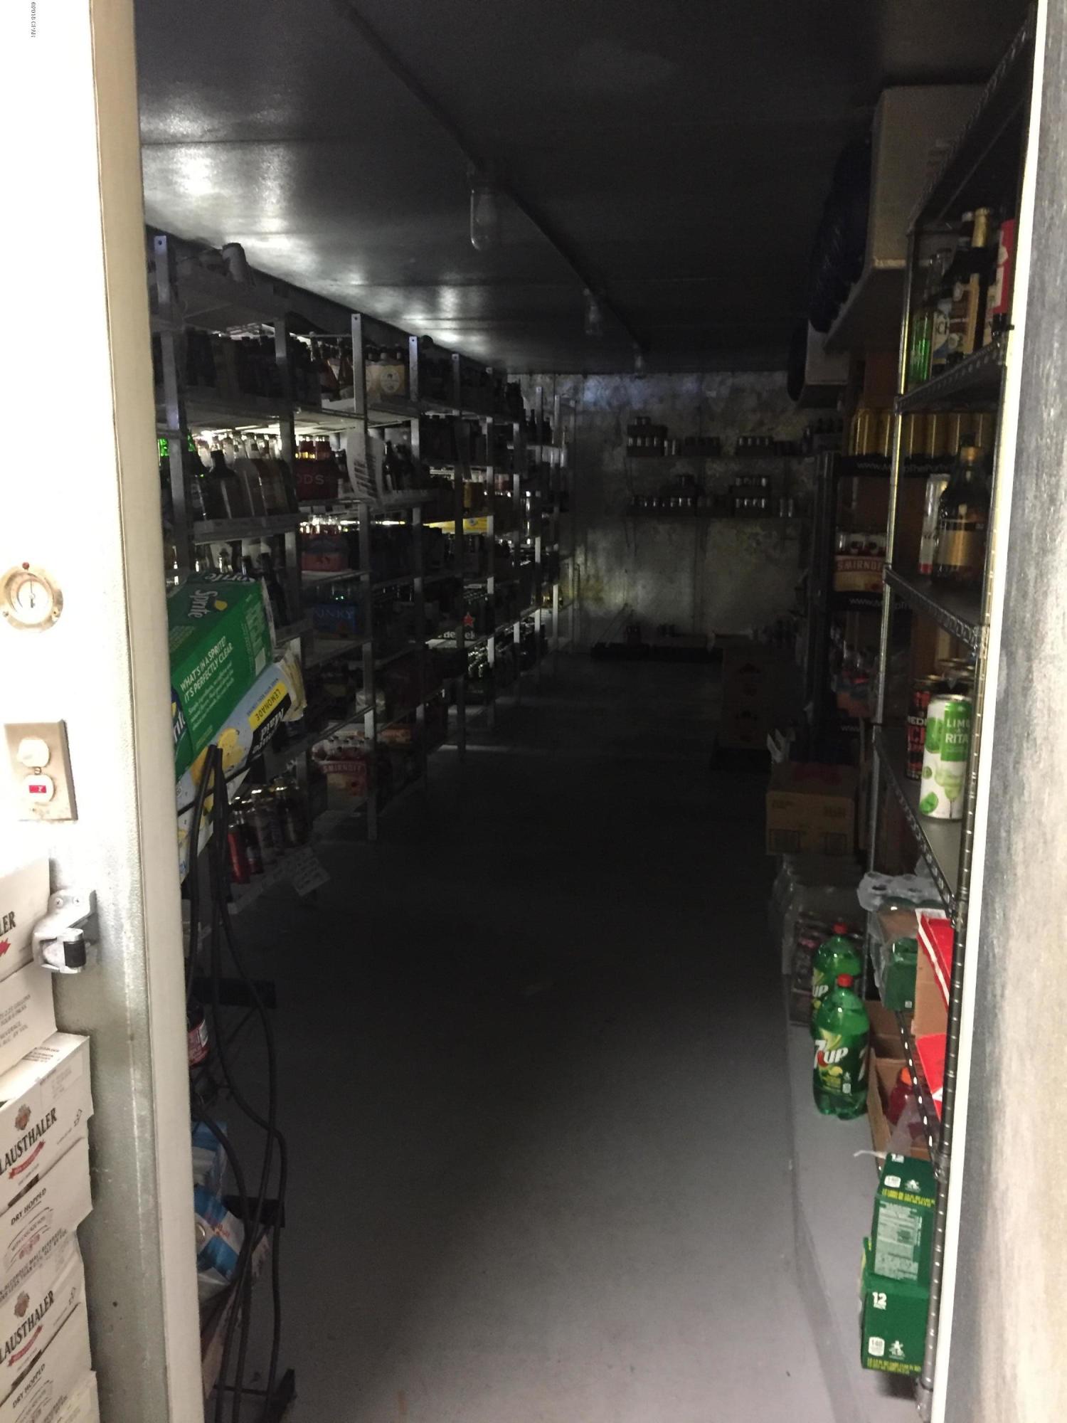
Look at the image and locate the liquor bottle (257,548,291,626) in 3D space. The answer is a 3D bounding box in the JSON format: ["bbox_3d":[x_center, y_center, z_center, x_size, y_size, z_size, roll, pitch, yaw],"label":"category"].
[{"bbox_3d":[-0.857,-0.405,3.970,0.076,0.265,0.076,-7,10,12],"label":"liquor bottle"}]

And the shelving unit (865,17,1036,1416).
[{"bbox_3d":[0.891,0.007,2.062,0.457,1.847,1.184,2,11,10],"label":"shelving unit"}]

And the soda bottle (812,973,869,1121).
[{"bbox_3d":[0.676,0.718,2.588,0.112,0.298,0.112,2,11,10],"label":"soda bottle"}]

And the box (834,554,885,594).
[{"bbox_3d":[1.033,-0.412,3.699,0.185,0.142,0.125,2,11,11],"label":"box"}]

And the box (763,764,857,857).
[{"bbox_3d":[0.792,0.277,3.395,0.230,0.172,0.330,3,12,13],"label":"box"}]

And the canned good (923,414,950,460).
[{"bbox_3d":[1.211,-0.820,3.582,0.068,0.165,0.068,2,11,10],"label":"canned good"}]

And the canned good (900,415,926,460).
[{"bbox_3d":[1.140,-0.813,3.579,0.067,0.170,0.067,2,11,11],"label":"canned good"}]

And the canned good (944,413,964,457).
[{"bbox_3d":[1.269,-0.807,3.554,0.067,0.170,0.067,2,11,11],"label":"canned good"}]

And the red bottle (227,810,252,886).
[{"bbox_3d":[-0.884,0.404,3.560,0.058,0.212,0.058,-6,9,12],"label":"red bottle"}]

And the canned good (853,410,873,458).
[{"bbox_3d":[1.000,-0.838,3.617,0.068,0.165,0.068,2,11,10],"label":"canned good"}]

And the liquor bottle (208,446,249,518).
[{"bbox_3d":[-0.924,-0.663,3.583,0.083,0.250,0.083,-8,9,13],"label":"liquor bottle"}]

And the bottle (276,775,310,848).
[{"bbox_3d":[-0.803,0.329,3.930,0.067,0.230,0.067,-9,9,13],"label":"bottle"}]

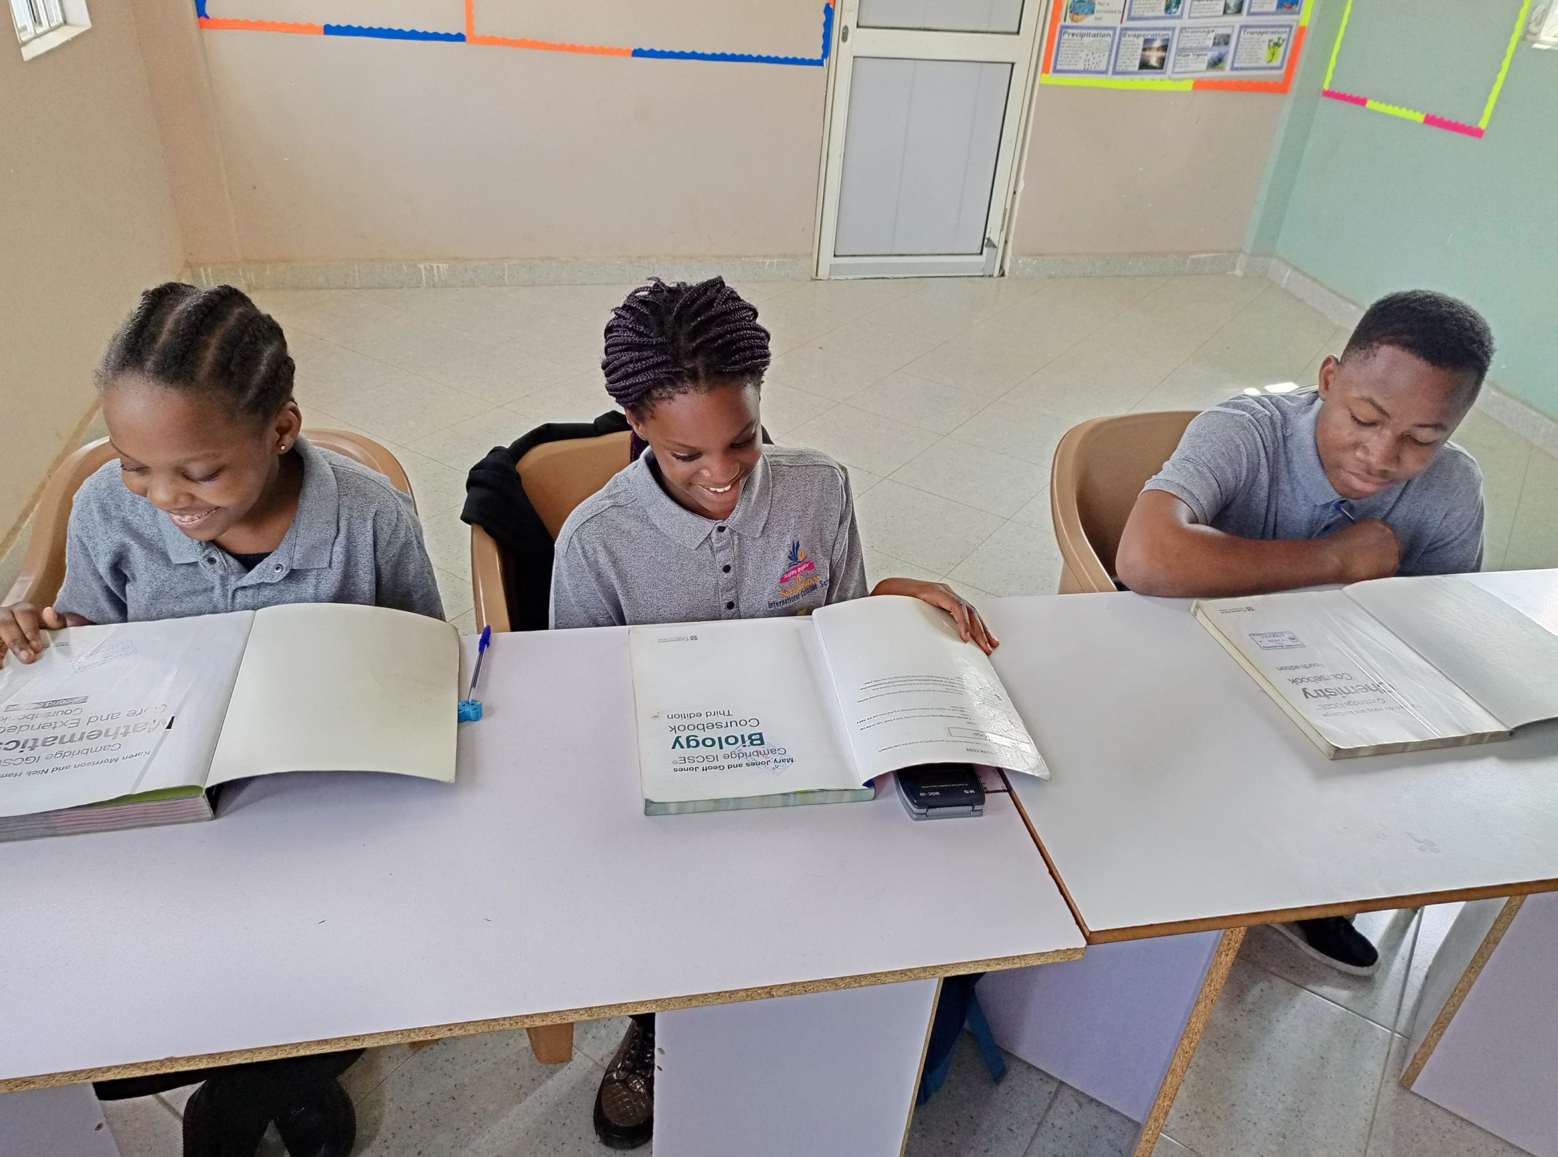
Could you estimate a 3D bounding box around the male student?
[{"bbox_3d":[0.688,0.091,1.722,0.580,1.125,0.560,-1,32,-8],"label":"male student"}]

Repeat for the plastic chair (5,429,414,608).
[{"bbox_3d":[-0.770,0.232,1.652,0.545,0.780,0.550,-2,32,-10],"label":"plastic chair"}]

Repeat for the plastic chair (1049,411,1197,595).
[{"bbox_3d":[0.687,0.170,1.922,0.545,0.780,0.550,-5,33,-14],"label":"plastic chair"}]

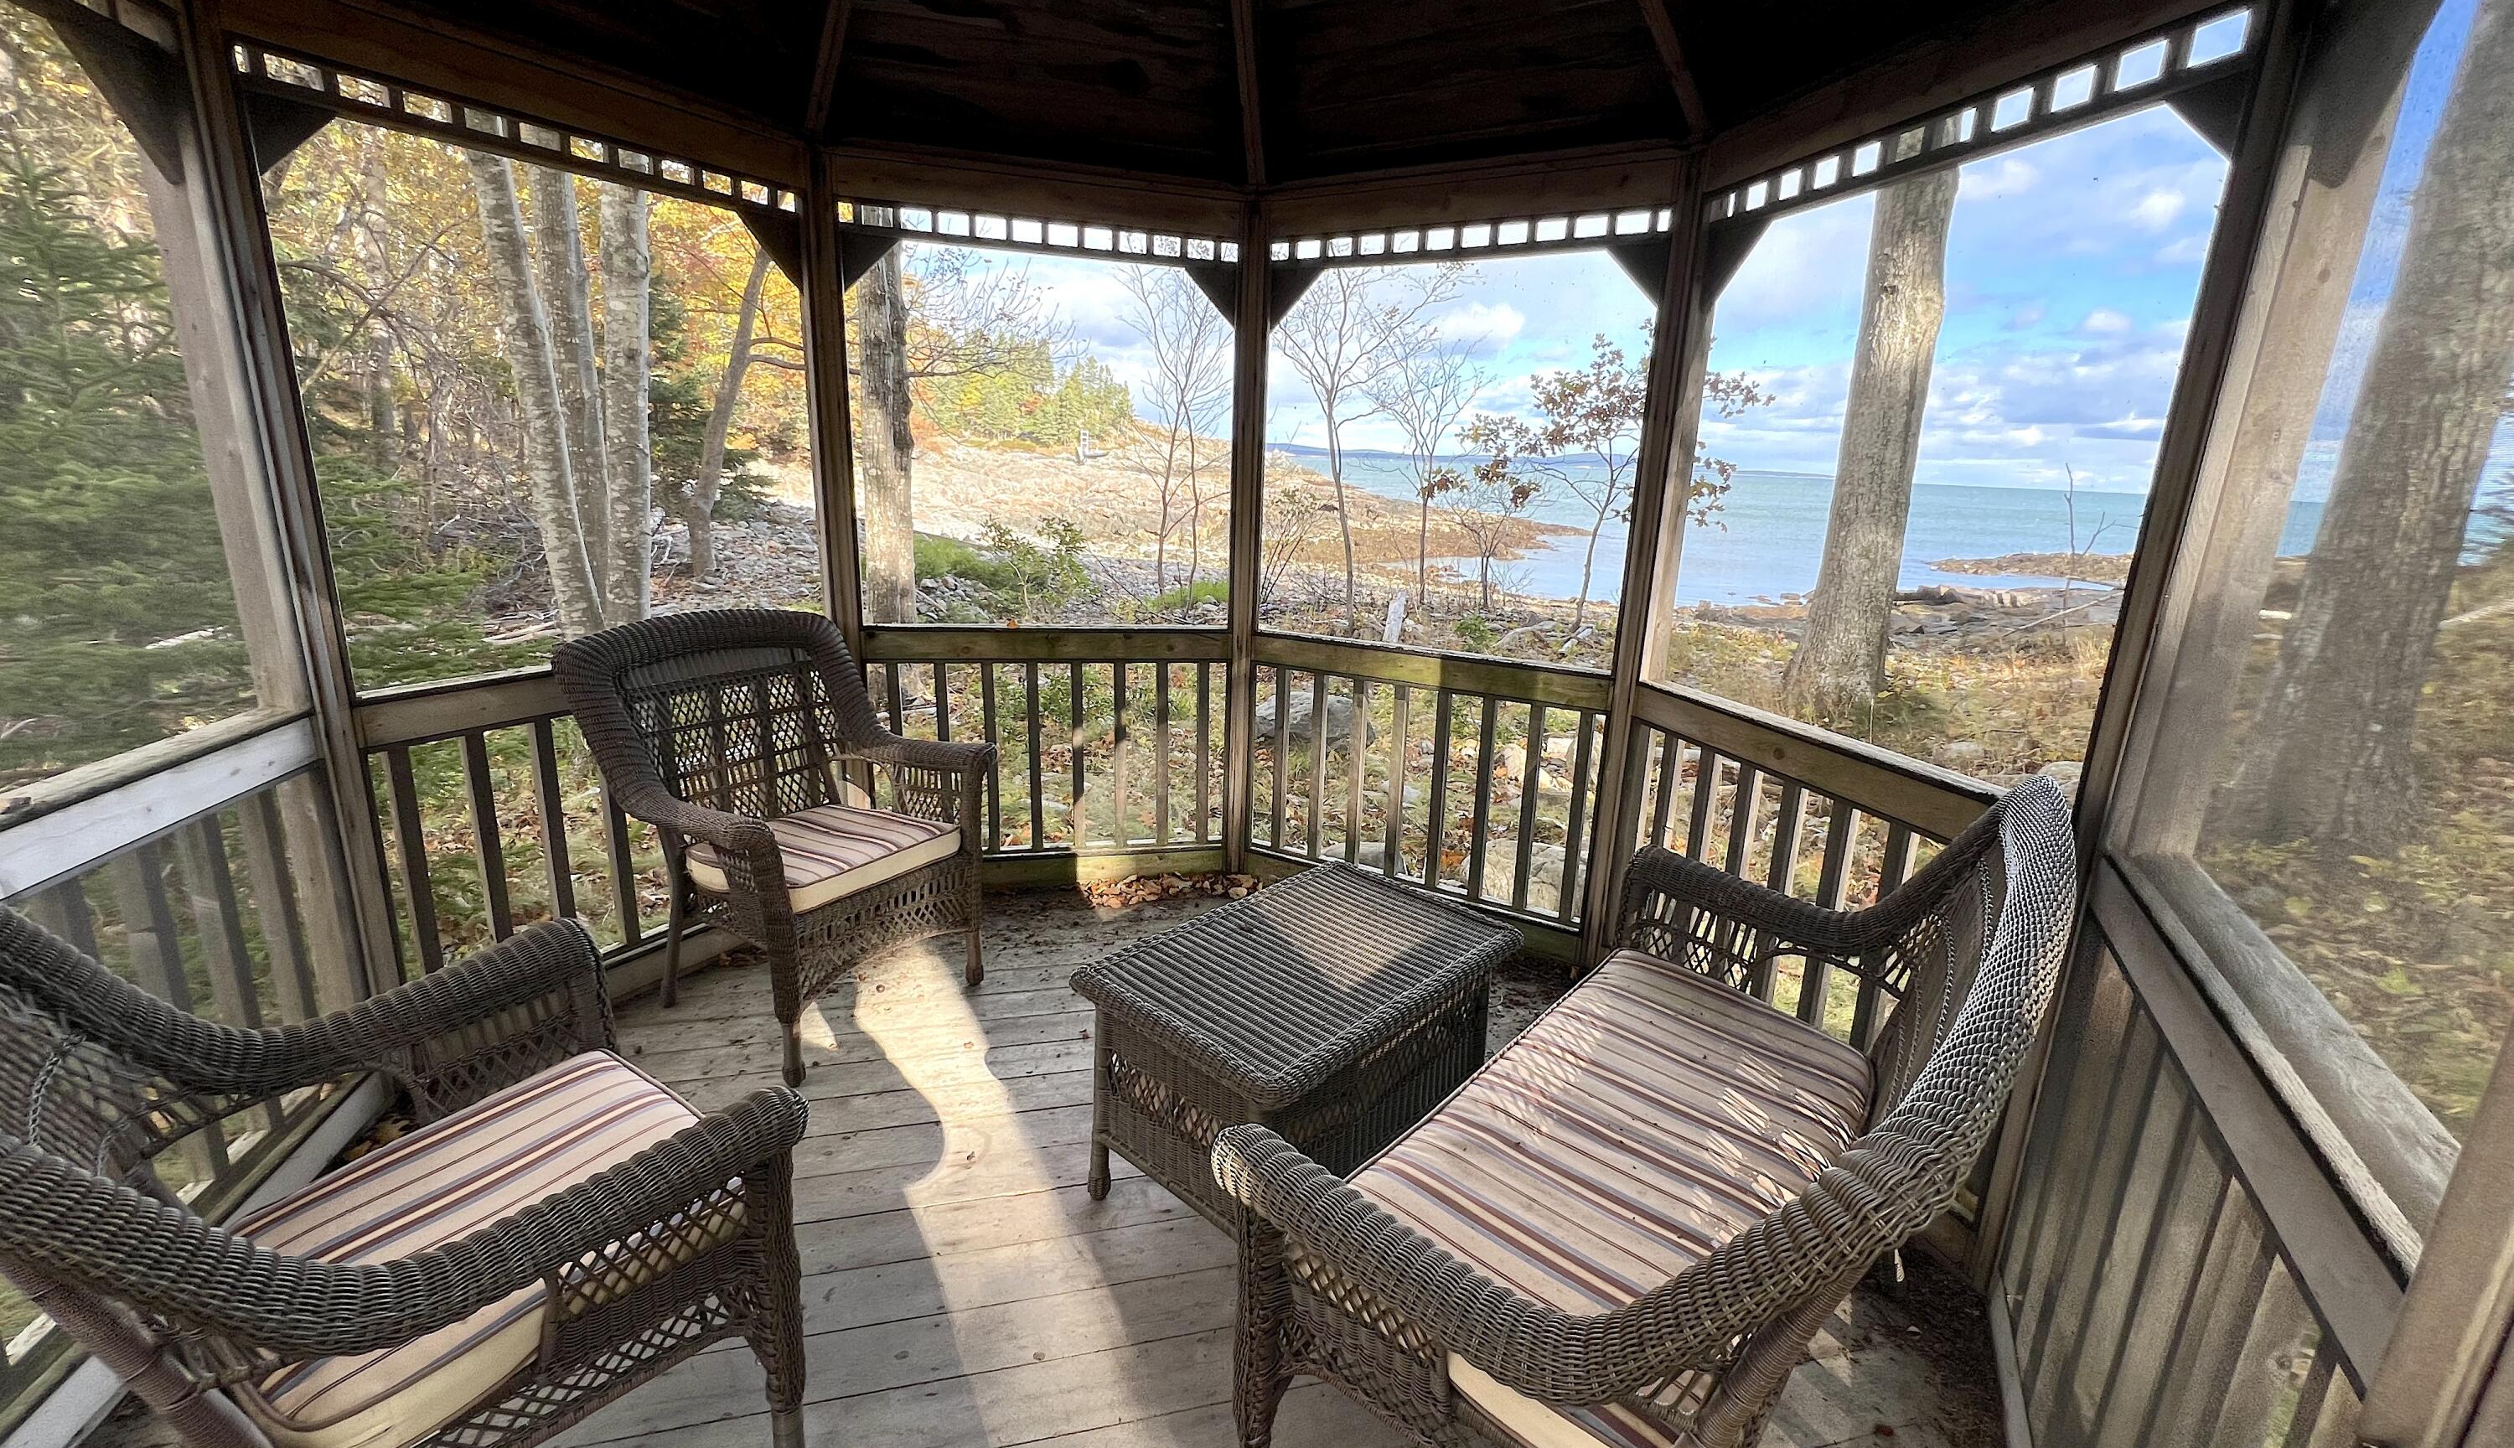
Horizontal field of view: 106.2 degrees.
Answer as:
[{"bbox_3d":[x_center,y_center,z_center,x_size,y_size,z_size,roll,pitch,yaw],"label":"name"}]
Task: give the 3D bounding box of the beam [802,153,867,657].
[{"bbox_3d":[-1.354,-0.543,3.073,0.105,2.340,0.105,-9,18,-36],"label":"beam"}]

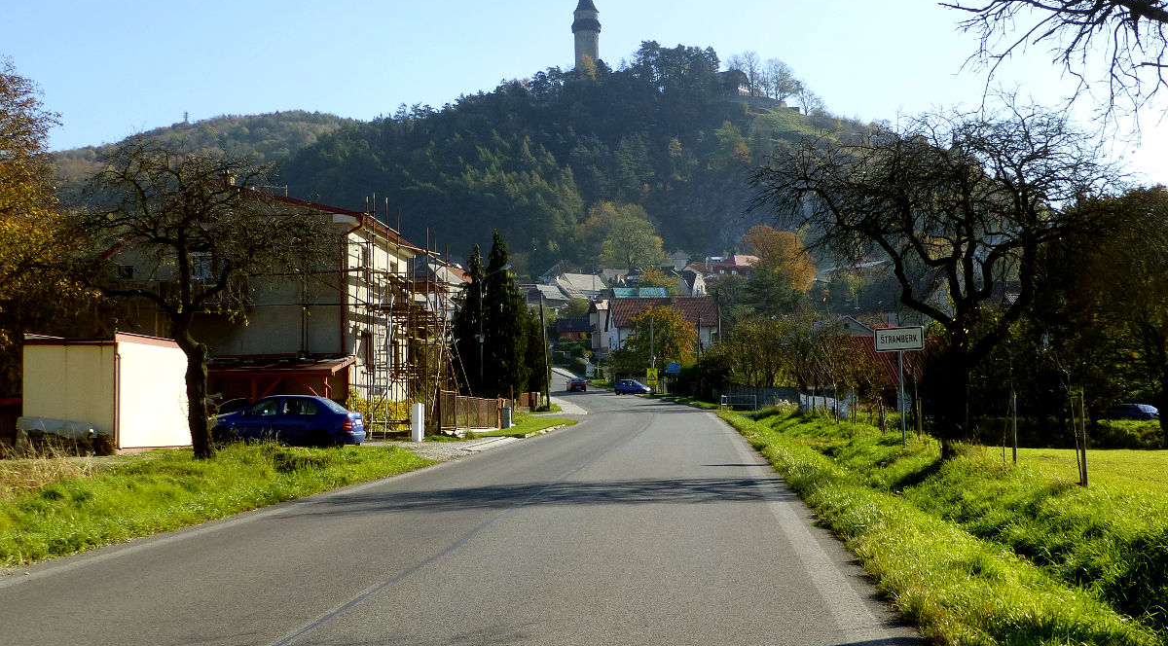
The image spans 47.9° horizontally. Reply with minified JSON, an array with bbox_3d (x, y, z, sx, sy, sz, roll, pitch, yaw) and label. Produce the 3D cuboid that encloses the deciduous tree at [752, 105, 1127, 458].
[{"bbox_3d":[6.631,-0.798,24.800,6.900,6.700,6.300,0,-2,0],"label":"deciduous tree"}]

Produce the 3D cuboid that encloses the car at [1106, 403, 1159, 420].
[{"bbox_3d":[32.740,5.510,78.000,1.750,1.450,4.200,1,-4,-21],"label":"car"}]

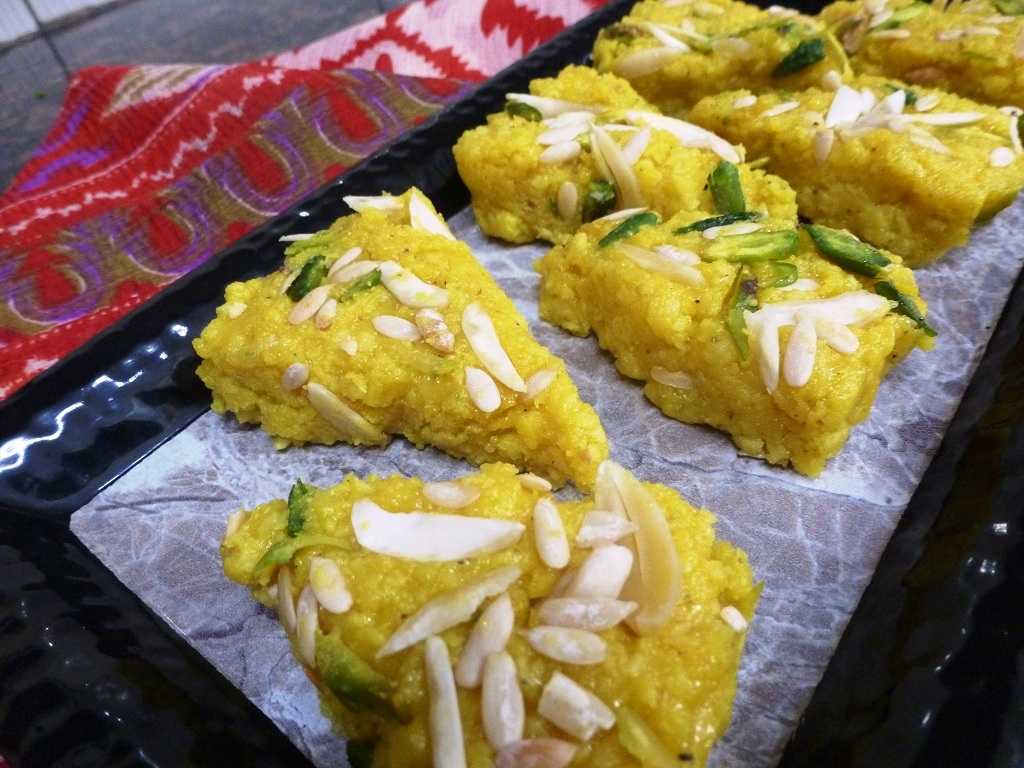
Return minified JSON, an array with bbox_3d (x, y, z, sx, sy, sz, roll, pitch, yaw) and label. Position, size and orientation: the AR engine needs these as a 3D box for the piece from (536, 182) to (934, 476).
[{"bbox_3d":[0.041,-0.017,0.142,0.068,0.021,0.040,30,57,33],"label":"piece"}]

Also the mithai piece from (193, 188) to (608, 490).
[{"bbox_3d":[-0.014,-0.003,0.139,0.081,0.021,0.055,31,58,33],"label":"mithai piece"}]

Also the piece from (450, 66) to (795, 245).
[{"bbox_3d":[0.030,-0.050,0.176,0.049,0.022,0.084,-39,52,-25],"label":"piece"}]

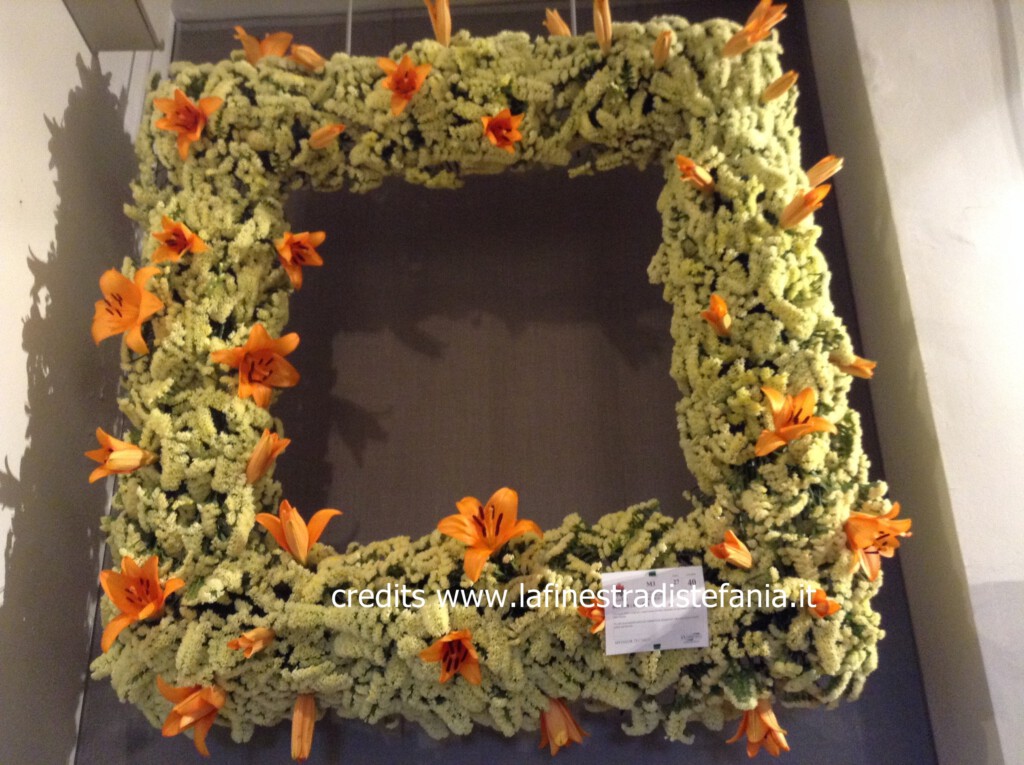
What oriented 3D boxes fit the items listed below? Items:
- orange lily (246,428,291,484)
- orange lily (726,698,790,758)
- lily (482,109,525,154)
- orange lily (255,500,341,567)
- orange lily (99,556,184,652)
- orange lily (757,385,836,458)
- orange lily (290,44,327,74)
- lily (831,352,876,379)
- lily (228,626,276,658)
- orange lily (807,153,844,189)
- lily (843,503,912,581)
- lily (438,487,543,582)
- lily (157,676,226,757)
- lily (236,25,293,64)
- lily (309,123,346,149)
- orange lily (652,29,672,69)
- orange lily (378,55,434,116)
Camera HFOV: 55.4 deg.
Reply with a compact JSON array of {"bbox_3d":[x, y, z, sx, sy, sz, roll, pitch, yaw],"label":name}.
[{"bbox_3d":[-0.376,0.115,1.500,0.052,0.050,0.097,14,-62,-35],"label":"orange lily"},{"bbox_3d":[0.346,0.484,1.385,0.092,0.092,0.088,-5,-19,-1],"label":"orange lily"},{"bbox_3d":[-0.015,-0.440,1.710,0.078,0.080,0.080,-1,5,-2],"label":"lily"},{"bbox_3d":[-0.348,0.243,1.592,0.133,0.100,0.115,-6,-9,1],"label":"orange lily"},{"bbox_3d":[-0.567,0.342,1.500,0.130,0.135,0.075,-4,-28,8],"label":"orange lily"},{"bbox_3d":[0.445,0.062,1.540,0.130,0.100,0.085,2,-37,-9],"label":"orange lily"},{"bbox_3d":[-0.411,-0.655,1.971,0.088,0.035,0.035,39,-35,-15],"label":"orange lily"},{"bbox_3d":[0.555,-0.029,1.595,0.085,0.042,0.042,16,-14,24],"label":"lily"},{"bbox_3d":[-0.364,0.364,1.366,0.075,0.042,0.042,-25,-1,-44],"label":"lily"},{"bbox_3d":[0.551,-0.368,1.730,0.090,0.040,0.040,-37,-35,25],"label":"orange lily"},{"bbox_3d":[0.544,0.236,1.450,0.075,0.105,0.100,16,-5,43],"label":"lily"},{"bbox_3d":[-0.032,0.228,1.437,0.148,0.135,0.090,-1,-54,-2],"label":"lily"},{"bbox_3d":[-0.439,0.456,1.352,0.090,0.108,0.108,-38,-2,-31],"label":"lily"},{"bbox_3d":[-0.461,-0.617,1.810,0.108,0.080,0.095,-3,-9,-1],"label":"lily"},{"bbox_3d":[-0.324,-0.434,1.711,0.082,0.030,0.030,-24,-30,31],"label":"lily"},{"bbox_3d":[0.289,-0.642,1.873,0.033,0.033,0.083,2,-62,-9],"label":"orange lily"},{"bbox_3d":[-0.193,-0.543,1.780,0.100,0.105,0.075,0,-3,-3],"label":"orange lily"}]

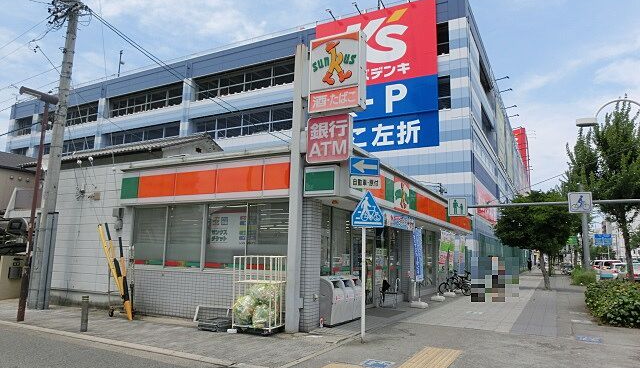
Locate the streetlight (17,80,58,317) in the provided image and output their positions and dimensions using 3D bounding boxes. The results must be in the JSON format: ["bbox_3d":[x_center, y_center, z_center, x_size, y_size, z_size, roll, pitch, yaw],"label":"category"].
[{"bbox_3d":[-6.693,0.433,10.156,0.200,5.260,0.900,-4,-10,27],"label":"streetlight"}]

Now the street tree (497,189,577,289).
[{"bbox_3d":[10.782,2.827,22.200,3.800,4.950,3.700,1,-9,0],"label":"street tree"}]

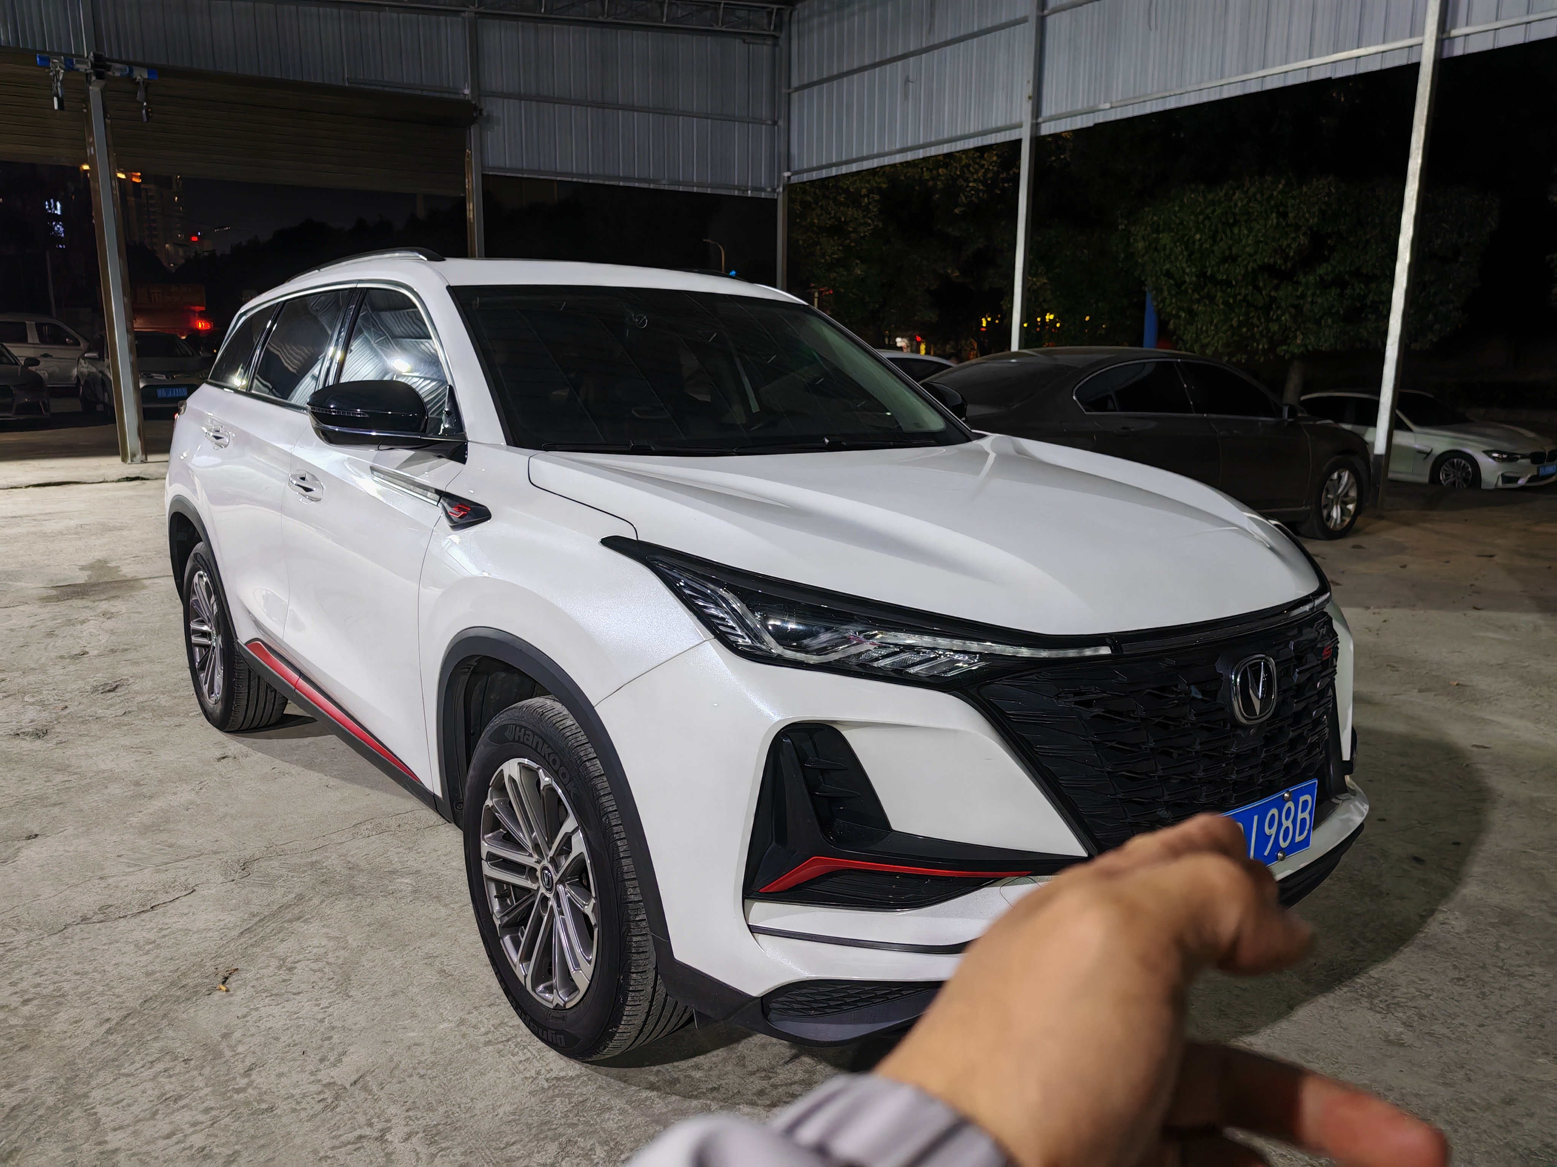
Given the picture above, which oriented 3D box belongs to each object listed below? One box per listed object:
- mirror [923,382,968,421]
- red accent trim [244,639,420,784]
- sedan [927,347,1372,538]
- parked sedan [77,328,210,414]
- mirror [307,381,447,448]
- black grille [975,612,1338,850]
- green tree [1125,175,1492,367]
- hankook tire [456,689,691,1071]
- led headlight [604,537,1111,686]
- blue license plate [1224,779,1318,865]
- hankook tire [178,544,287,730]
[{"bbox_3d":[0.604,-0.607,3.890,0.250,0.175,0.210,-7,13,-38],"label":"mirror"},{"bbox_3d":[-1.340,0.338,3.427,0.045,0.100,1.520,-7,13,-38],"label":"red accent trim"},{"bbox_3d":[2.606,-1.023,8.792,4.950,1.480,1.870,-9,15,-38],"label":"sedan"},{"bbox_3d":[-10.694,-3.708,20.038,1.820,1.450,4.650,-7,14,-32],"label":"parked sedan"},{"bbox_3d":[-0.935,-0.390,2.680,0.250,0.175,0.210,-7,13,-38],"label":"mirror"},{"bbox_3d":[0.807,0.293,2.172,1.200,0.460,0.200,-7,13,-38],"label":"black grille"},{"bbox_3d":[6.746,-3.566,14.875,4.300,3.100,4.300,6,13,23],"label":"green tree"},{"bbox_3d":[-0.425,0.613,2.492,0.228,0.725,0.725,-7,13,-38],"label":"hankook tire"},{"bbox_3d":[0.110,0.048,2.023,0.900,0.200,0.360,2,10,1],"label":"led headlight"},{"bbox_3d":[0.865,0.463,2.123,0.440,0.140,0.012,-7,13,-38],"label":"blue license plate"},{"bbox_3d":[-2.120,0.202,4.565,0.228,0.725,0.725,-7,13,-38],"label":"hankook tire"}]

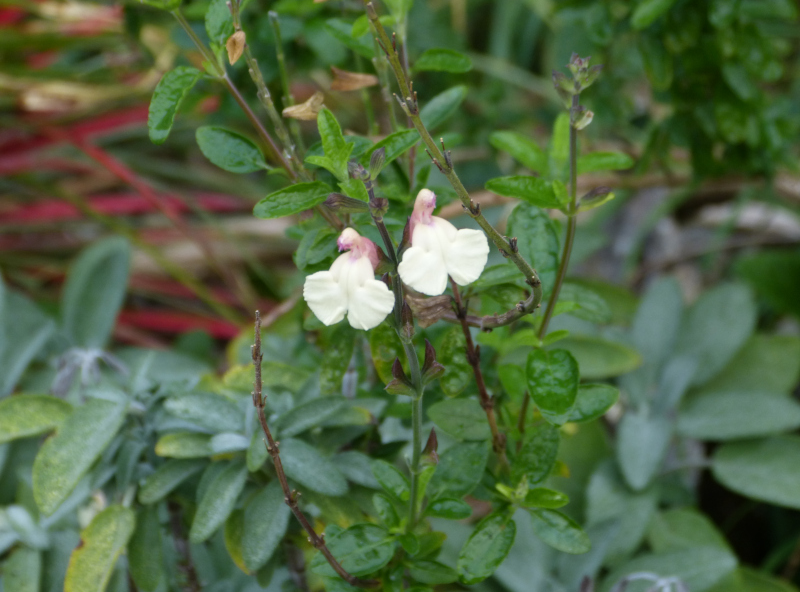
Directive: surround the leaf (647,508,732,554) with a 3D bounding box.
[{"bbox_3d":[0.095,0.082,1.180,0.031,0.006,0.027,-3,54,-9],"label":"leaf"}]

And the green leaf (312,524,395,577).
[{"bbox_3d":[-0.014,0.076,1.070,0.027,0.005,0.017,-17,55,-12],"label":"green leaf"}]

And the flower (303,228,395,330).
[{"bbox_3d":[-0.014,-0.004,0.945,0.022,0.024,0.018,8,23,20],"label":"flower"}]

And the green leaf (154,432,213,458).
[{"bbox_3d":[-0.063,0.045,1.070,0.022,0.004,0.009,-6,60,-3],"label":"green leaf"}]

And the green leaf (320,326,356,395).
[{"bbox_3d":[-0.018,0.018,1.050,0.011,0.021,0.005,4,6,1],"label":"green leaf"}]

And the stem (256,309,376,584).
[{"bbox_3d":[-0.030,0.048,1.050,0.016,0.092,0.013,-23,17,0],"label":"stem"}]

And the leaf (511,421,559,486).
[{"bbox_3d":[0.042,0.048,1.090,0.013,0.005,0.023,16,65,-2],"label":"leaf"}]

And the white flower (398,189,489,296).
[{"bbox_3d":[0.012,-0.015,1.000,0.025,0.029,0.021,-1,12,-12],"label":"white flower"}]

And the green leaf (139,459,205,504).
[{"bbox_3d":[-0.067,0.055,1.060,0.024,0.004,0.009,-30,49,-25],"label":"green leaf"}]

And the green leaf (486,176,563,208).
[{"bbox_3d":[0.036,-0.029,1.010,0.024,0.005,0.009,17,60,9],"label":"green leaf"}]

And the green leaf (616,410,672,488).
[{"bbox_3d":[0.080,0.051,1.180,0.018,0.005,0.029,5,64,3],"label":"green leaf"}]

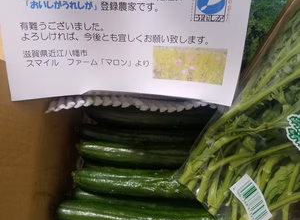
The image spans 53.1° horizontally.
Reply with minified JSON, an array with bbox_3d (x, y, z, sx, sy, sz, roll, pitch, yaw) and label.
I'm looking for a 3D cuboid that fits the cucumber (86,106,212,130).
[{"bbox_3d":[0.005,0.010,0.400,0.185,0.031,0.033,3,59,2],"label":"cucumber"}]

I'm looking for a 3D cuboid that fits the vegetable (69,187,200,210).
[{"bbox_3d":[0.010,0.101,0.337,0.196,0.030,0.032,4,64,2],"label":"vegetable"}]

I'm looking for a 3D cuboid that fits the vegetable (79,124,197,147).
[{"bbox_3d":[0.013,0.028,0.362,0.200,0.028,0.030,3,64,1],"label":"vegetable"}]

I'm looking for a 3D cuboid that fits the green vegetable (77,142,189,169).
[{"bbox_3d":[0.014,0.051,0.349,0.195,0.028,0.030,3,64,1],"label":"green vegetable"}]

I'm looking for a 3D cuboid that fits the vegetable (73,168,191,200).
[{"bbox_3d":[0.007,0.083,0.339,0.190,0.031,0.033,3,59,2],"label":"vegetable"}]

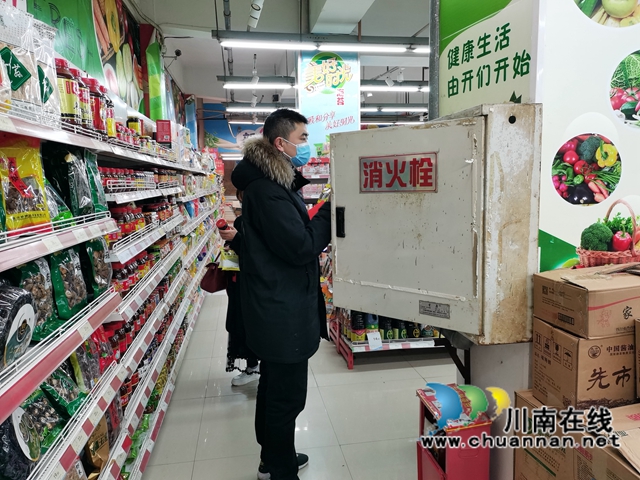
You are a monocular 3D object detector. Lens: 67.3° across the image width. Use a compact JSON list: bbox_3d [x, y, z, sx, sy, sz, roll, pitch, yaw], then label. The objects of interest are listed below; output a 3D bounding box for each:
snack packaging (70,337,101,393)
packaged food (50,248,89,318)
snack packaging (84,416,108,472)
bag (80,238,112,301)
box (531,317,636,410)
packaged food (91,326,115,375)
[{"bbox_3d":[-0.979,0.493,2.035,0.060,0.265,0.165,-12,7,0],"label":"snack packaging"},{"bbox_3d":[-0.977,0.161,1.900,0.065,0.290,0.180,-9,7,0],"label":"packaged food"},{"bbox_3d":[-0.940,0.818,2.054,0.060,0.230,0.145,-6,6,6],"label":"snack packaging"},{"bbox_3d":[-1.000,0.125,2.188,0.060,0.290,0.180,-9,6,3],"label":"bag"},{"bbox_3d":[0.847,0.407,1.536,0.235,0.268,0.203,-3,7,-13],"label":"box"},{"bbox_3d":[-0.995,0.504,2.217,0.055,0.210,0.150,-14,7,2],"label":"packaged food"}]

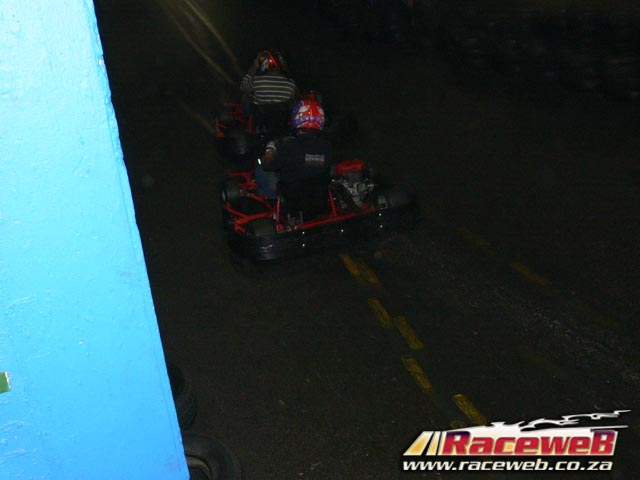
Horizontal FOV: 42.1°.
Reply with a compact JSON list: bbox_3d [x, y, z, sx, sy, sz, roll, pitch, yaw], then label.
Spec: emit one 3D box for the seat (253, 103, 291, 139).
[{"bbox_3d":[-0.488,-1.228,8.352,0.400,0.480,0.500,-10,27,-10],"label":"seat"}]

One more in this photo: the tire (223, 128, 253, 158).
[{"bbox_3d":[-0.797,-0.918,8.122,0.190,0.280,0.280,-10,27,-10],"label":"tire"}]

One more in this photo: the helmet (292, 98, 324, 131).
[{"bbox_3d":[-0.087,-0.911,6.063,0.250,0.260,0.310,-14,28,-17],"label":"helmet"}]

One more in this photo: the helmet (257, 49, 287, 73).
[{"bbox_3d":[-0.474,-1.713,7.963,0.250,0.260,0.310,-10,27,-10],"label":"helmet"}]

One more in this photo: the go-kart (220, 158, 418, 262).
[{"bbox_3d":[-0.135,-0.539,6.888,1.400,0.600,1.820,-14,28,-17],"label":"go-kart"}]

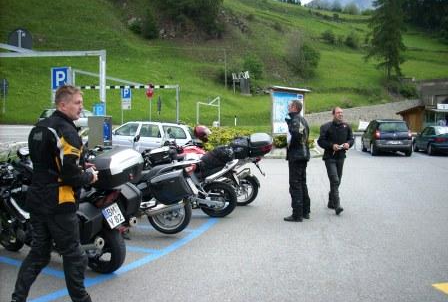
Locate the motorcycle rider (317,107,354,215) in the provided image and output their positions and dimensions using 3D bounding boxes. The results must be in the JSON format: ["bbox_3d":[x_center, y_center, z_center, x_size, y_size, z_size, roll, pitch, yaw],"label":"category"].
[{"bbox_3d":[1.830,0.131,7.830,0.580,1.740,0.460,-1,3,-11],"label":"motorcycle rider"}]

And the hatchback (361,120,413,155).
[{"bbox_3d":[7.500,-0.662,22.600,1.770,1.630,4.250,0,3,8],"label":"hatchback"}]

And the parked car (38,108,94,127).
[{"bbox_3d":[-9.174,-1.784,29.042,4.100,1.460,1.700,0,3,-6],"label":"parked car"}]

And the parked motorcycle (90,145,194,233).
[{"bbox_3d":[-1.290,0.460,6.650,2.180,1.220,0.880,2,4,31],"label":"parked motorcycle"}]

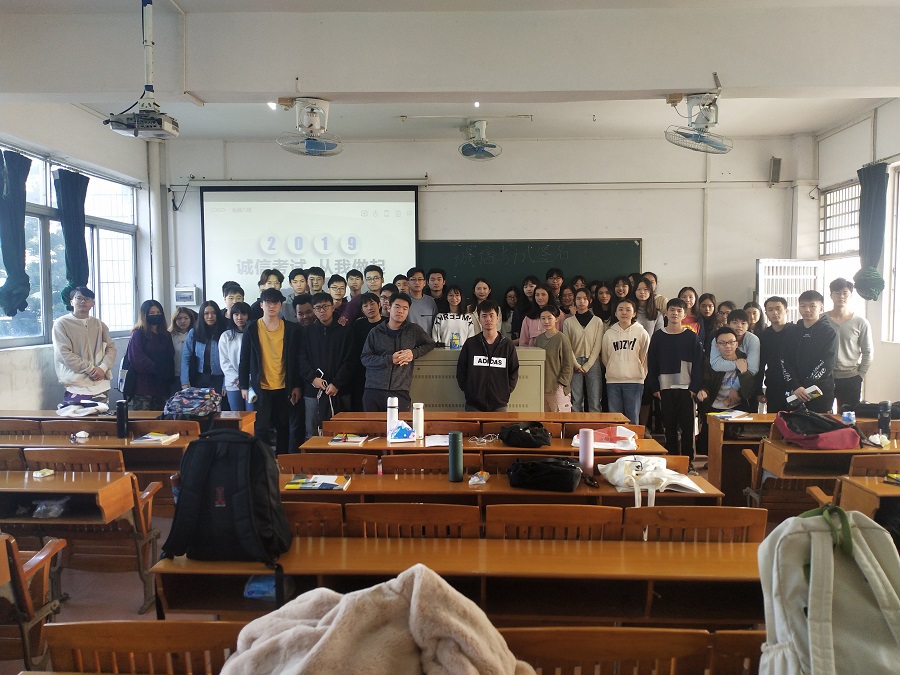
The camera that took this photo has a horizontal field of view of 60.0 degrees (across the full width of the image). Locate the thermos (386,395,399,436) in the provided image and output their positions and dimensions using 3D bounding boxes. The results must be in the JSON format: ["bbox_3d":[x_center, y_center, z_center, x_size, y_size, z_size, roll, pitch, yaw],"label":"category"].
[{"bbox_3d":[-0.371,0.529,5.100,0.072,0.275,0.072,0,3,0],"label":"thermos"}]

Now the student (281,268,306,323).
[{"bbox_3d":[-1.603,0.180,8.189,0.480,1.793,0.280,0,3,-5],"label":"student"}]

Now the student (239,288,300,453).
[{"bbox_3d":[-1.479,0.460,6.428,0.520,1.720,0.300,0,3,-8],"label":"student"}]

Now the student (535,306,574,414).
[{"bbox_3d":[0.985,0.483,7.353,0.400,1.590,0.280,1,3,14],"label":"student"}]

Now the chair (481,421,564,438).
[{"bbox_3d":[0.479,0.949,5.267,0.530,0.860,0.480,0,3,2],"label":"chair"}]

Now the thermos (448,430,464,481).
[{"bbox_3d":[0.032,0.588,3.871,0.071,0.240,0.071,0,3,2],"label":"thermos"}]

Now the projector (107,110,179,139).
[{"bbox_3d":[-1.791,-1.244,4.594,0.314,0.095,0.235,0,3,2],"label":"projector"}]

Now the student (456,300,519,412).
[{"bbox_3d":[0.326,0.498,6.773,0.540,1.630,0.310,0,3,2],"label":"student"}]

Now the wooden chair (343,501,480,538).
[{"bbox_3d":[-0.135,1.057,3.180,0.510,0.888,0.480,0,3,2],"label":"wooden chair"}]

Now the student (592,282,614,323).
[{"bbox_3d":[1.618,0.224,8.219,0.430,1.624,0.270,0,3,6],"label":"student"}]

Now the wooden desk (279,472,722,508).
[{"bbox_3d":[0.157,1.117,3.901,2.246,0.778,0.391,0,3,2],"label":"wooden desk"}]

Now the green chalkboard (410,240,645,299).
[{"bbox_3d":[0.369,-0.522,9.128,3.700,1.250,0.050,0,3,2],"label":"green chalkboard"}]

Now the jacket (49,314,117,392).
[{"bbox_3d":[-3.299,0.132,7.020,0.530,0.700,0.330,-1,3,-19],"label":"jacket"}]

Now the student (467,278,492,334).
[{"bbox_3d":[0.348,0.212,8.414,0.430,1.704,0.280,0,3,2],"label":"student"}]

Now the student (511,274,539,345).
[{"bbox_3d":[0.799,0.210,8.198,0.450,1.718,0.280,0,3,4],"label":"student"}]

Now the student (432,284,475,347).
[{"bbox_3d":[0.047,0.256,8.325,0.440,1.624,0.280,0,3,2],"label":"student"}]

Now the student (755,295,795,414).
[{"bbox_3d":[2.809,0.502,6.731,0.480,1.709,0.290,1,3,12],"label":"student"}]

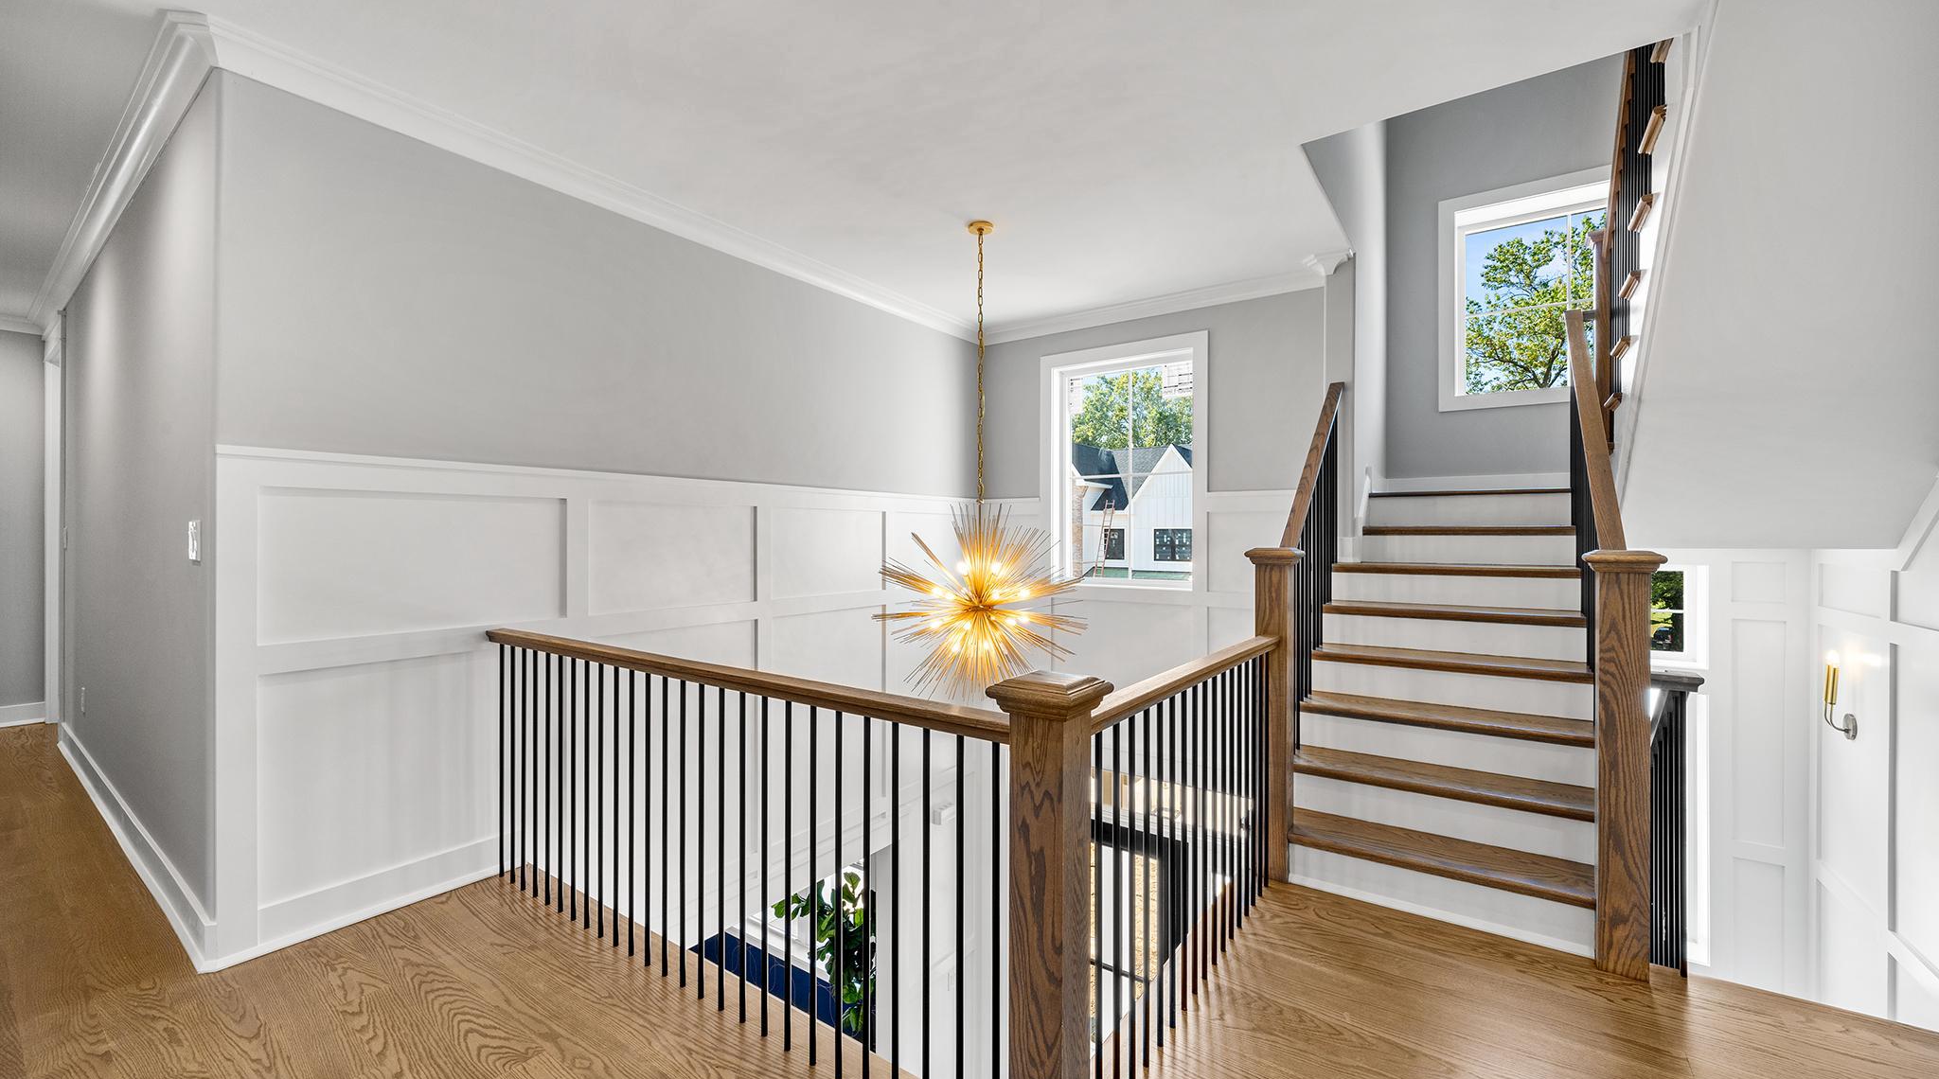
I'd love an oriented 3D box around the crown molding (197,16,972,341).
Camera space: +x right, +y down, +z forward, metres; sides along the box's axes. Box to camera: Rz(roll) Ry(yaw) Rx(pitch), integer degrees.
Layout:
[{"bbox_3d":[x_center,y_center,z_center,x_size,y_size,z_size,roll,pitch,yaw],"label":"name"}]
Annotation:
[{"bbox_3d":[-1.105,-1.488,3.637,0.091,0.107,3.871,0,0,36],"label":"crown molding"}]

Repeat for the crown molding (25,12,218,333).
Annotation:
[{"bbox_3d":[-4.258,-1.431,3.372,5.080,0.112,0.085,0,0,34],"label":"crown molding"}]

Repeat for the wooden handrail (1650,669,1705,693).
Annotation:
[{"bbox_3d":[2.023,0.408,2.014,0.125,0.055,0.068,0,0,34],"label":"wooden handrail"}]

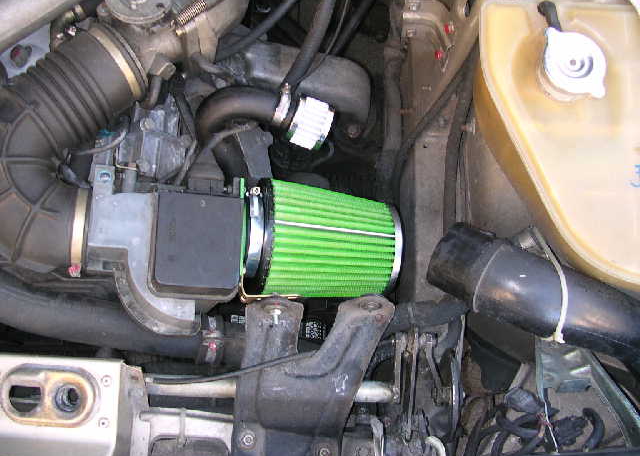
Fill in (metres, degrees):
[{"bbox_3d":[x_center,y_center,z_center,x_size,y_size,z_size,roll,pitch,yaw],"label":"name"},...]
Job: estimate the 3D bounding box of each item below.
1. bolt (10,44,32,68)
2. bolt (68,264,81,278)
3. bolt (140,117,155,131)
[{"bbox_3d":[-0.362,-0.208,0.830,0.023,0.013,0.023,0,63,0],"label":"bolt"},{"bbox_3d":[-0.273,0.048,0.760,0.012,0.012,0.010,0,30,0],"label":"bolt"},{"bbox_3d":[-0.212,-0.128,0.840,0.015,0.010,0.015,0,63,0],"label":"bolt"}]

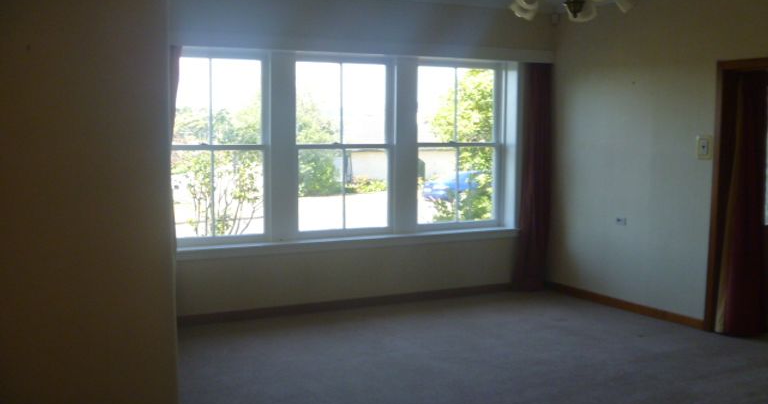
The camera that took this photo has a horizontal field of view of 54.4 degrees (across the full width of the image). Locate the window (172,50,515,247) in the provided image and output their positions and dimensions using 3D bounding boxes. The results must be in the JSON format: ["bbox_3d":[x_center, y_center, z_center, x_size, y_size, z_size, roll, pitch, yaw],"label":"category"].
[{"bbox_3d":[-0.248,-0.472,6.467,3.283,1.566,0.182,-3,6,-26],"label":"window"}]

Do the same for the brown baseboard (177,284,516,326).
[{"bbox_3d":[-0.165,0.882,6.514,3.329,0.076,0.030,-3,6,-26],"label":"brown baseboard"}]

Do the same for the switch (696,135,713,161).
[{"bbox_3d":[2.409,-0.409,5.632,0.024,0.179,0.140,-3,6,-26],"label":"switch"}]

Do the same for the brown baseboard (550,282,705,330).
[{"bbox_3d":[2.033,0.877,6.532,0.030,0.076,1.847,-3,6,-26],"label":"brown baseboard"}]

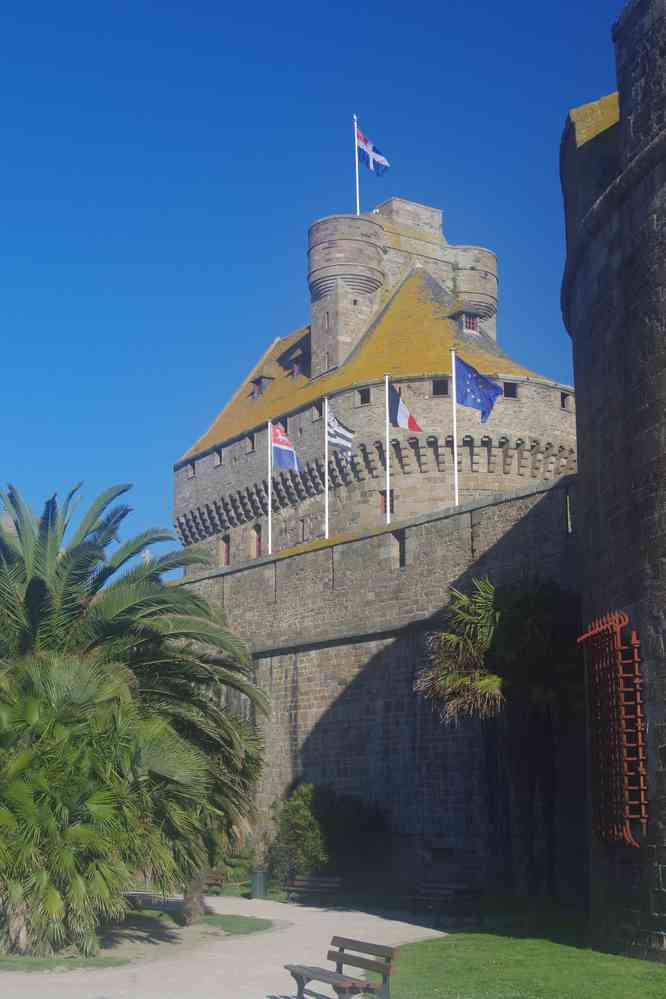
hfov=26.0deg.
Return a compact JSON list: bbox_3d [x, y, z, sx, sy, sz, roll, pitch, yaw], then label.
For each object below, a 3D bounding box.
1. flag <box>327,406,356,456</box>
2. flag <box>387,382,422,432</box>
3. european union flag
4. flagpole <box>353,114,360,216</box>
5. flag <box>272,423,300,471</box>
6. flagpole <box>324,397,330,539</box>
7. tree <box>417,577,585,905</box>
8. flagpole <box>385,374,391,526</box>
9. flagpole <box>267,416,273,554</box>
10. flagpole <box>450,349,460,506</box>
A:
[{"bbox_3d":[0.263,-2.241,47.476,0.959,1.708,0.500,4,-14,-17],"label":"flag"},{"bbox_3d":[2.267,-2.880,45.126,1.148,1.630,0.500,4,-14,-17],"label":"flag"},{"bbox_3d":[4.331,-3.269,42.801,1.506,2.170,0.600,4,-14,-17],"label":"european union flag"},{"bbox_3d":[1.259,-17.142,74.949,0.140,6.254,0.140,0,-13,0],"label":"flagpole"},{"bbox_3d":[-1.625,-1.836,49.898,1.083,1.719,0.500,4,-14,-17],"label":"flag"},{"bbox_3d":[-0.188,-0.878,47.136,0.090,5.192,0.090,0,-13,0],"label":"flagpole"},{"bbox_3d":[3.900,5.529,33.822,3.800,7.553,3.600,0,-13,0],"label":"tree"},{"bbox_3d":[1.710,-1.357,44.786,0.090,5.287,0.090,0,-13,0],"label":"flagpole"},{"bbox_3d":[-2.164,-0.243,49.558,0.090,5.139,0.090,0,-13,0],"label":"flagpole"},{"bbox_3d":[3.609,-1.956,42.462,0.090,5.235,0.090,0,-13,0],"label":"flagpole"}]

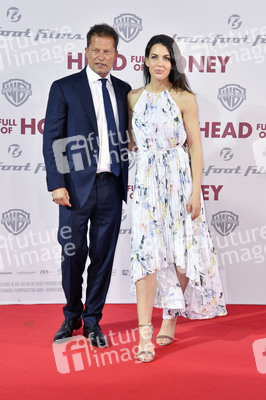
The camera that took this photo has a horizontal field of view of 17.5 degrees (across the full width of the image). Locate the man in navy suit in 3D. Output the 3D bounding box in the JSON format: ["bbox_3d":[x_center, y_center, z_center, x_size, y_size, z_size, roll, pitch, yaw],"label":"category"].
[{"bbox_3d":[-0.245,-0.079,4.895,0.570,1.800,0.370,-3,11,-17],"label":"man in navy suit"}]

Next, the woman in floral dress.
[{"bbox_3d":[0.232,-0.021,4.766,0.550,1.750,0.470,3,11,9],"label":"woman in floral dress"}]

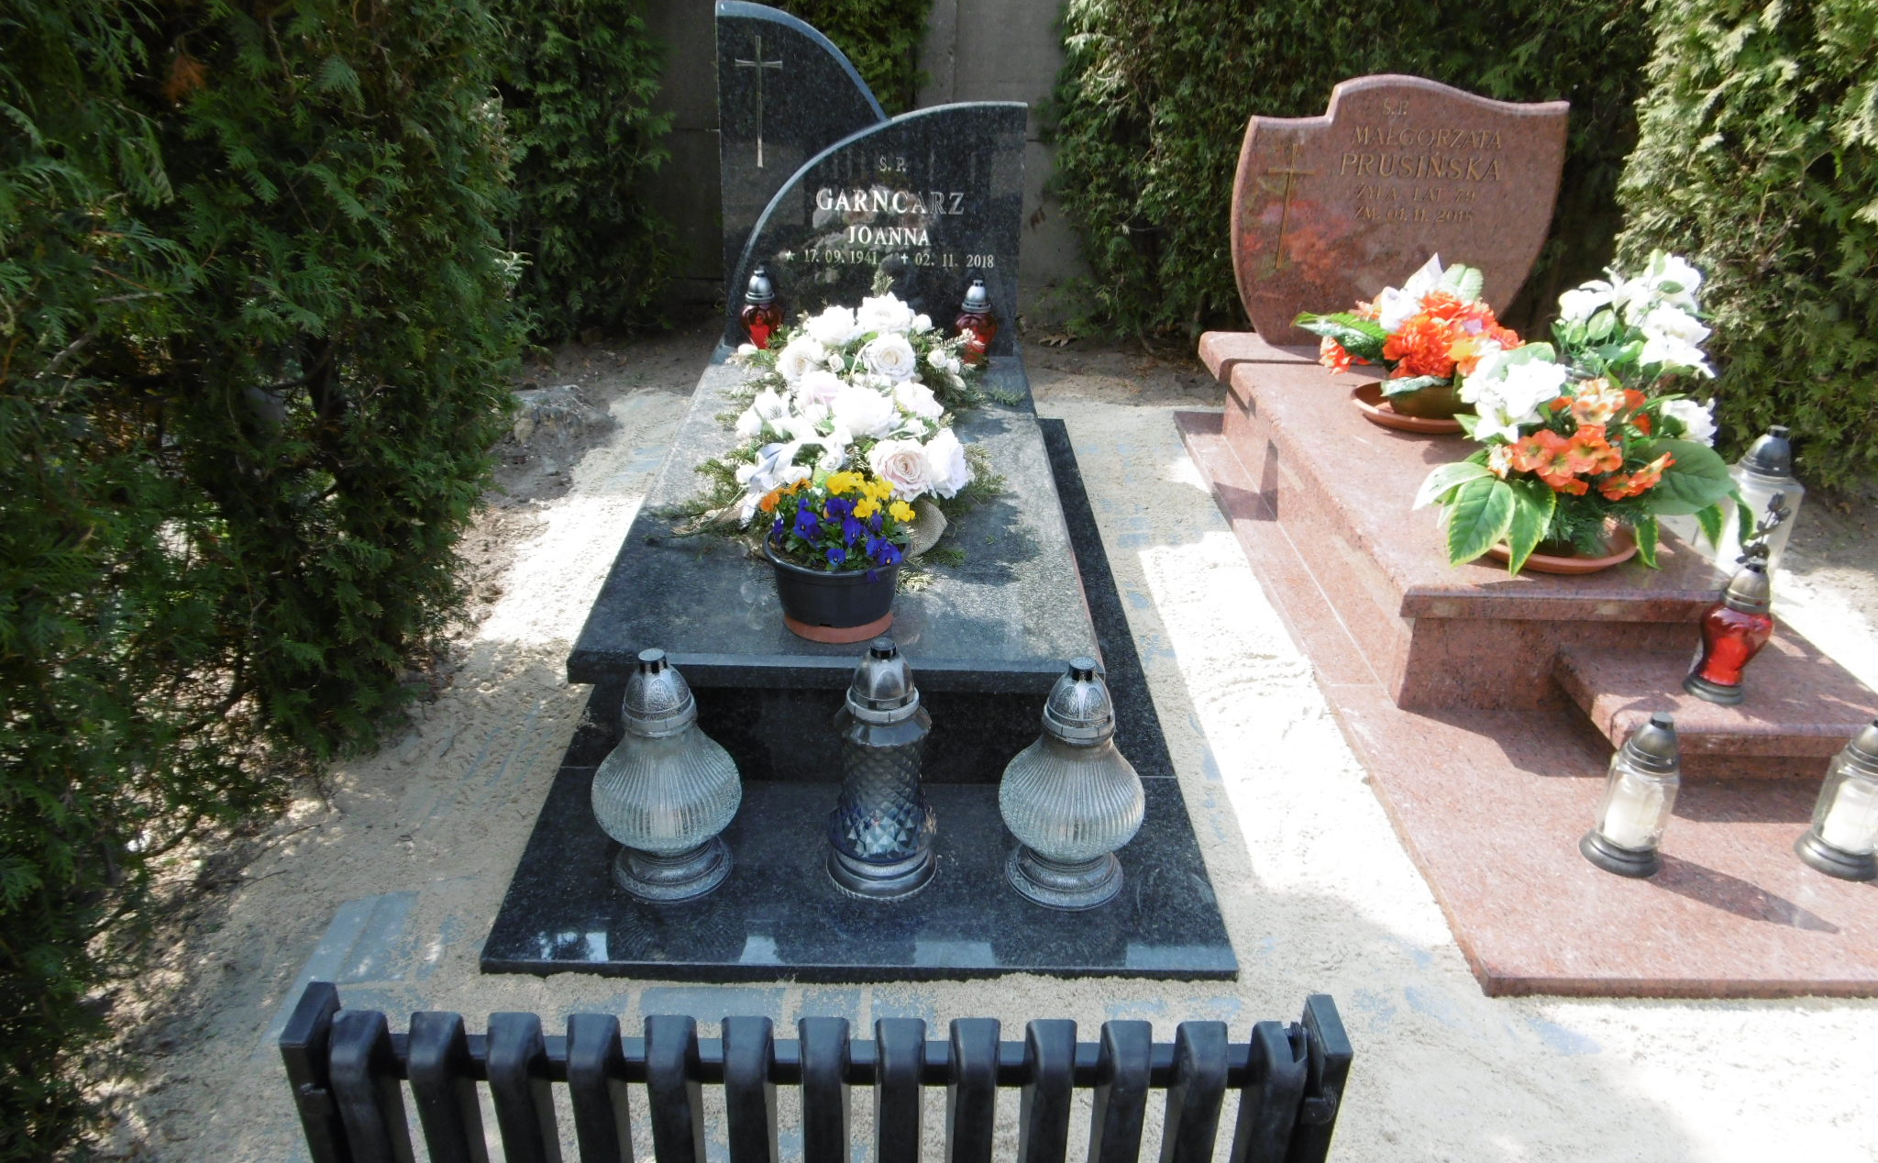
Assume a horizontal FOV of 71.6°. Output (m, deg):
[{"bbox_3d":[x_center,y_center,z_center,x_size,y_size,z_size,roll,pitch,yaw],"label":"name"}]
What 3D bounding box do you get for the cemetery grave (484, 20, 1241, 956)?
[{"bbox_3d":[-0.102,-0.436,2.473,1.000,1.065,2.194,1,27,-2],"label":"cemetery grave"}]

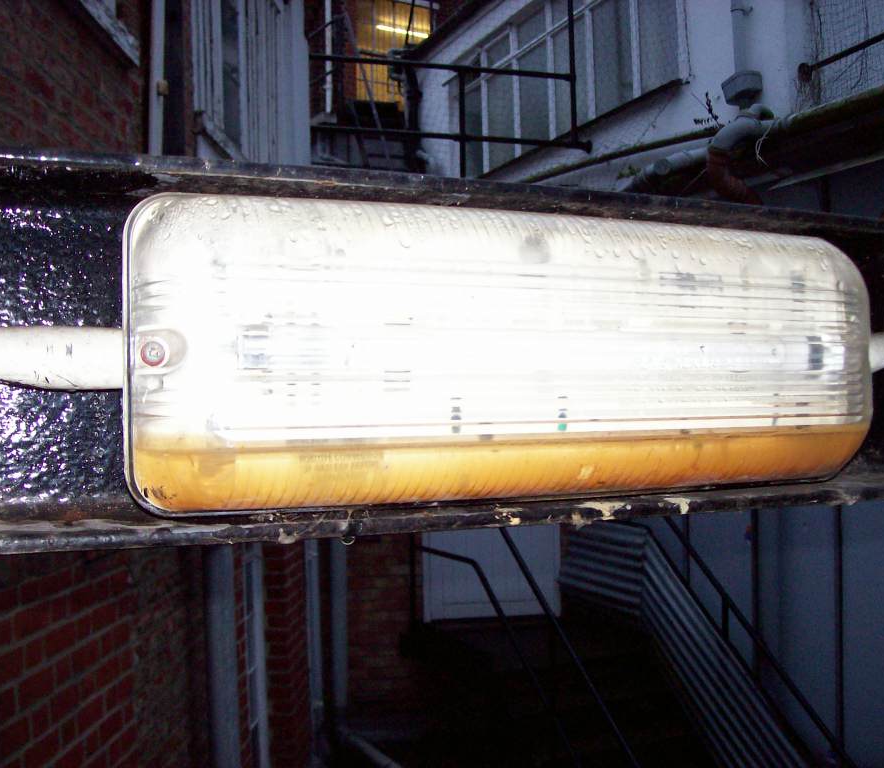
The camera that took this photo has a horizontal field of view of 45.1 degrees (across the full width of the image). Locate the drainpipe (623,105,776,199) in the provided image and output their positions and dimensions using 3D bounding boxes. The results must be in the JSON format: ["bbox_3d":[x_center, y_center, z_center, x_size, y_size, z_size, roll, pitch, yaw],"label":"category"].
[{"bbox_3d":[1.374,-1.232,5.800,0.360,0.420,0.950,-1,-1,-24],"label":"drainpipe"}]

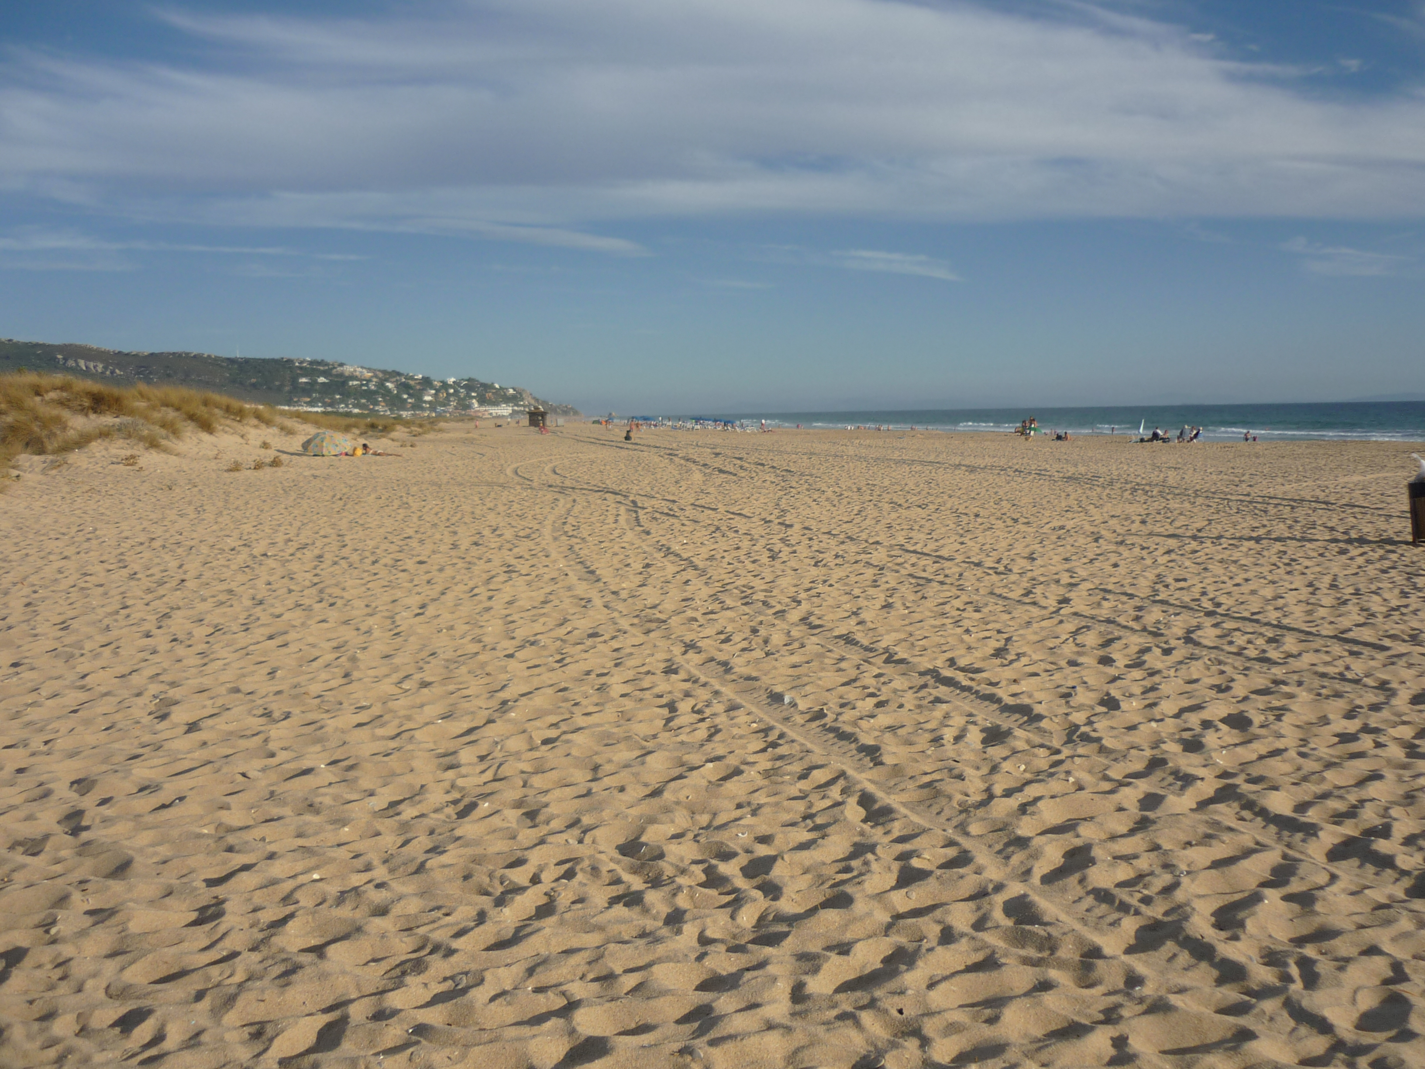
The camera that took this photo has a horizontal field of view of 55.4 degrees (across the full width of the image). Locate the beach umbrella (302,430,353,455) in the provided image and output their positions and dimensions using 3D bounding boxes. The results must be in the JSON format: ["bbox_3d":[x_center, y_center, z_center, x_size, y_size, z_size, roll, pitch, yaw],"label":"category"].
[{"bbox_3d":[-14.198,-3.340,50.000,1.850,0.970,1.850,-2,23,-16],"label":"beach umbrella"}]

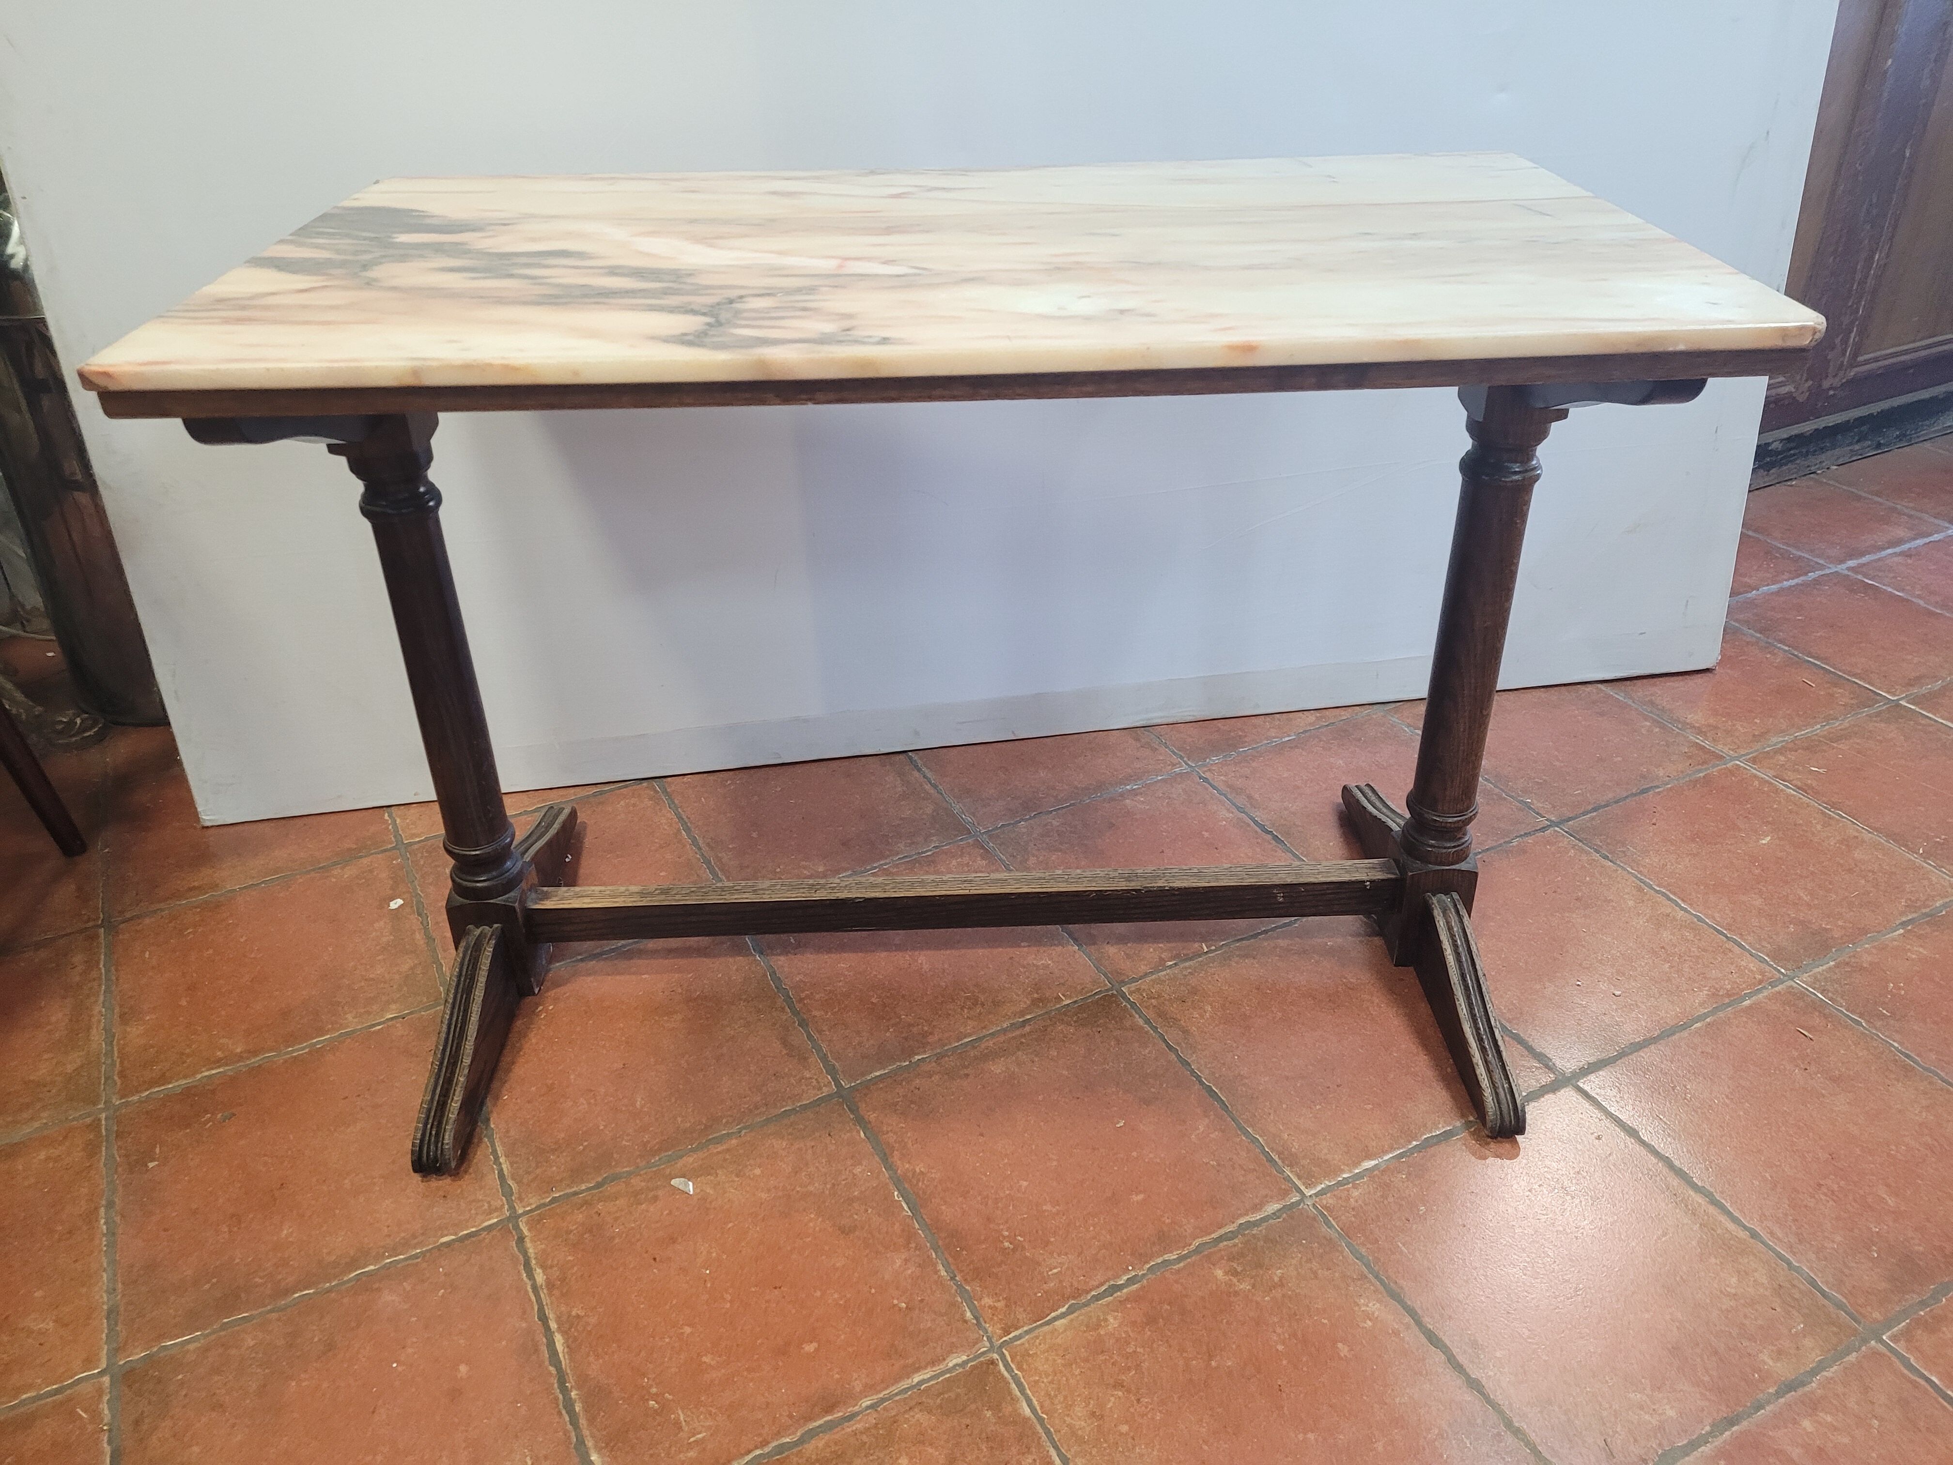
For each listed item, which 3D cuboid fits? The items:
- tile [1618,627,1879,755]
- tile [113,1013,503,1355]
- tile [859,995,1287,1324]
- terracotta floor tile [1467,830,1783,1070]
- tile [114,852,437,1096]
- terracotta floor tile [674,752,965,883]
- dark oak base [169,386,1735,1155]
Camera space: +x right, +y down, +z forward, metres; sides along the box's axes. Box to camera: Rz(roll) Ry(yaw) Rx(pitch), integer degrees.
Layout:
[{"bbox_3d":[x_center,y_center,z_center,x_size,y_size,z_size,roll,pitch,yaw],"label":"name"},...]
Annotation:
[{"bbox_3d":[1.046,-0.071,2.070,0.302,0.013,0.302,-16,35,-23],"label":"tile"},{"bbox_3d":[-0.615,0.396,1.343,0.302,0.013,0.302,-16,35,-23],"label":"tile"},{"bbox_3d":[0.082,0.383,1.349,0.302,0.013,0.302,-16,35,-23],"label":"tile"},{"bbox_3d":[0.635,0.228,1.591,0.302,0.013,0.302,-16,35,-23],"label":"terracotta floor tile"},{"bbox_3d":[-0.759,0.252,1.580,0.302,0.013,0.302,-16,35,-23],"label":"tile"},{"bbox_3d":[-0.205,0.097,1.822,0.302,0.013,0.302,-16,35,-23],"label":"terracotta floor tile"},{"bbox_3d":[-0.017,-0.061,1.387,1.061,0.708,0.552,-2,31,-1],"label":"dark oak base"}]

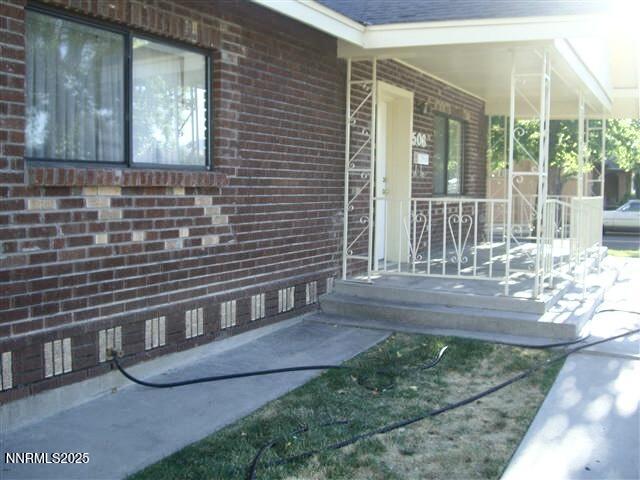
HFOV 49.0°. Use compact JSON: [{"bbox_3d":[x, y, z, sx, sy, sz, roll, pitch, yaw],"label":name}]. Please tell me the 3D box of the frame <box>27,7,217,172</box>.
[{"bbox_3d":[-1.270,-0.940,4.652,0.071,0.910,1.776,3,5,28],"label":"frame"}]

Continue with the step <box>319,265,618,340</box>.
[{"bbox_3d":[2.220,0.565,8.604,2.414,0.133,4.860,3,5,28],"label":"step"}]

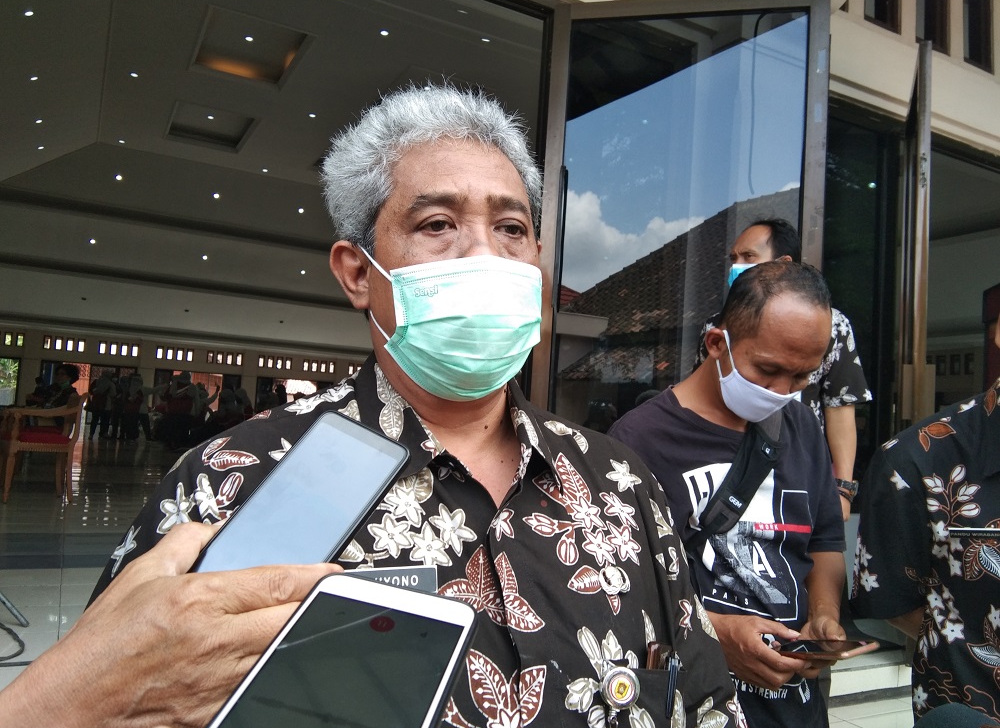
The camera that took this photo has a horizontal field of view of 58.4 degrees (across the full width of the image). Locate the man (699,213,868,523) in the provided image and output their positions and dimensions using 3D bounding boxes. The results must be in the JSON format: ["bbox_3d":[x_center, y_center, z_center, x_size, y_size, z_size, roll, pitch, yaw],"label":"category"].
[{"bbox_3d":[0.790,0.374,2.660,0.520,1.640,0.320,0,-5,37],"label":"man"}]

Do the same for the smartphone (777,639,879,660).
[{"bbox_3d":[0.480,0.425,1.332,0.074,0.009,0.152,-6,-12,-31],"label":"smartphone"}]

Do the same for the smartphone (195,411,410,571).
[{"bbox_3d":[-0.136,0.104,0.619,0.075,0.160,0.011,26,-35,15],"label":"smartphone"}]

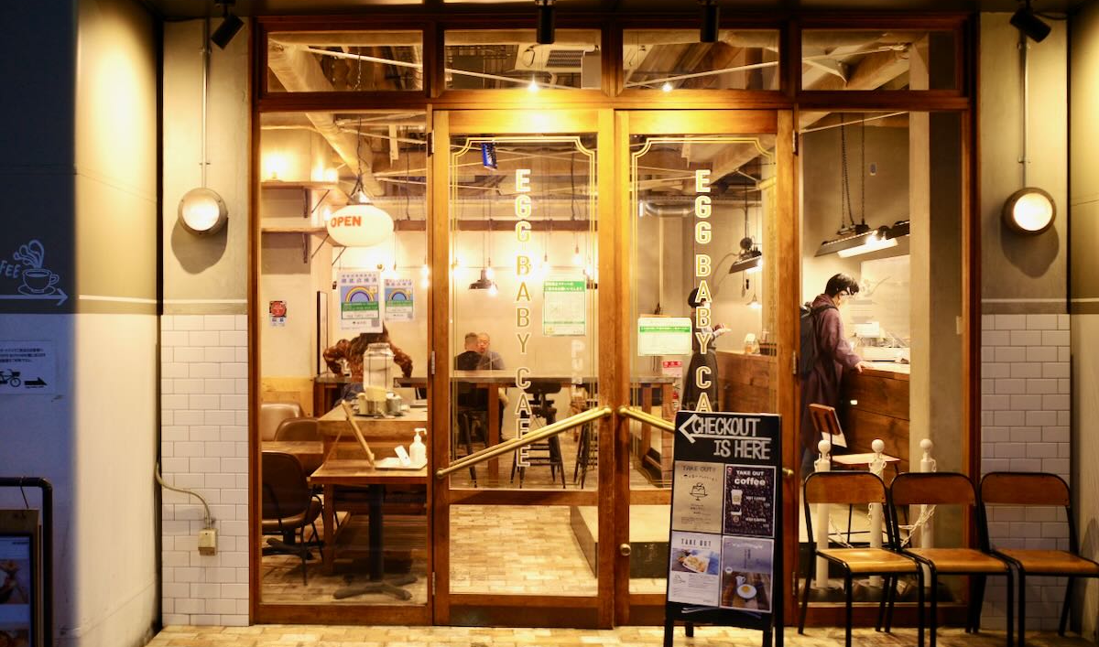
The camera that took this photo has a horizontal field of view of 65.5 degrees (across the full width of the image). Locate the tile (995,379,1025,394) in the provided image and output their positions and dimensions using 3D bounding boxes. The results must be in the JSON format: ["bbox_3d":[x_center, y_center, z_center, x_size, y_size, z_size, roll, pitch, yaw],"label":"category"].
[{"bbox_3d":[2.234,0.306,4.139,0.150,0.075,0.010,0,0,1],"label":"tile"}]

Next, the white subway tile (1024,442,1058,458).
[{"bbox_3d":[2.400,0.617,4.172,0.151,0.074,0.010,0,0,1],"label":"white subway tile"}]

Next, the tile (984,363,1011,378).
[{"bbox_3d":[2.162,0.228,4.140,0.143,0.075,0.010,0,0,1],"label":"tile"}]

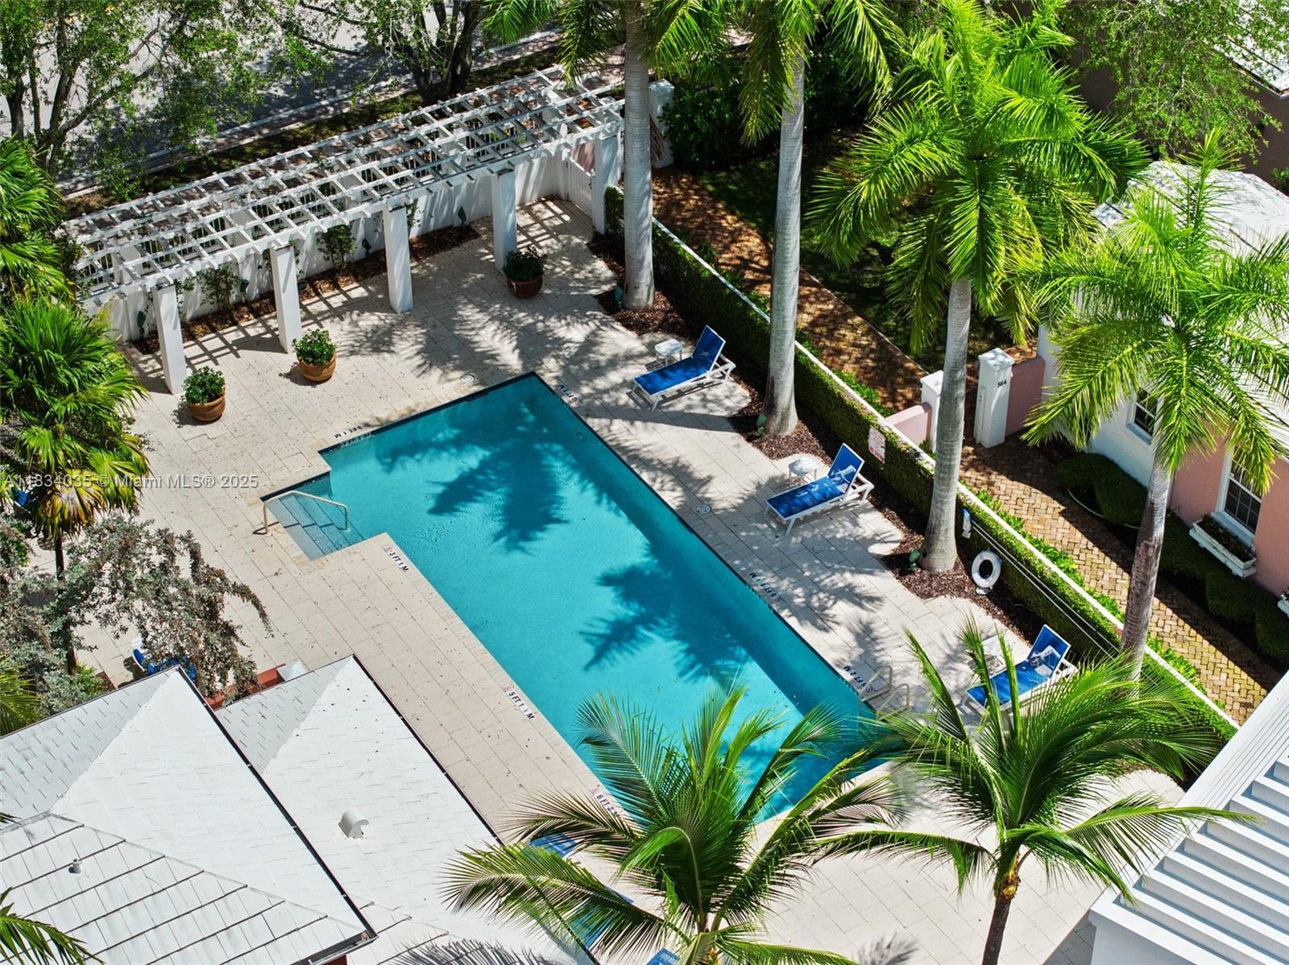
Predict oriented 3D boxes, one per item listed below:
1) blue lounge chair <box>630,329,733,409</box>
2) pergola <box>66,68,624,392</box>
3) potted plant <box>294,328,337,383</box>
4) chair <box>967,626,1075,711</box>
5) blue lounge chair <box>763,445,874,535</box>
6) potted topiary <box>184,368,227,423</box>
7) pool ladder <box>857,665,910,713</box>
[{"bbox_3d":[0.734,-2.164,48.917,1.900,0.920,0.710,-21,43,-24],"label":"blue lounge chair"},{"bbox_3d":[-5.737,-4.986,51.215,11.900,2.580,2.900,-22,43,-25],"label":"pergola"},{"bbox_3d":[-6.181,-2.426,49.281,0.750,0.950,0.750,0,38,0],"label":"potted plant"},{"bbox_3d":[6.097,3.098,42.182,1.900,0.920,0.710,-21,43,-24],"label":"chair"},{"bbox_3d":[3.086,0.099,46.021,1.900,0.920,0.710,-21,43,-24],"label":"blue lounge chair"},{"bbox_3d":[-8.154,-1.638,48.296,0.750,0.950,0.750,0,38,0],"label":"potted topiary"},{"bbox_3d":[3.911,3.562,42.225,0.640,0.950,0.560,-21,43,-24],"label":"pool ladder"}]

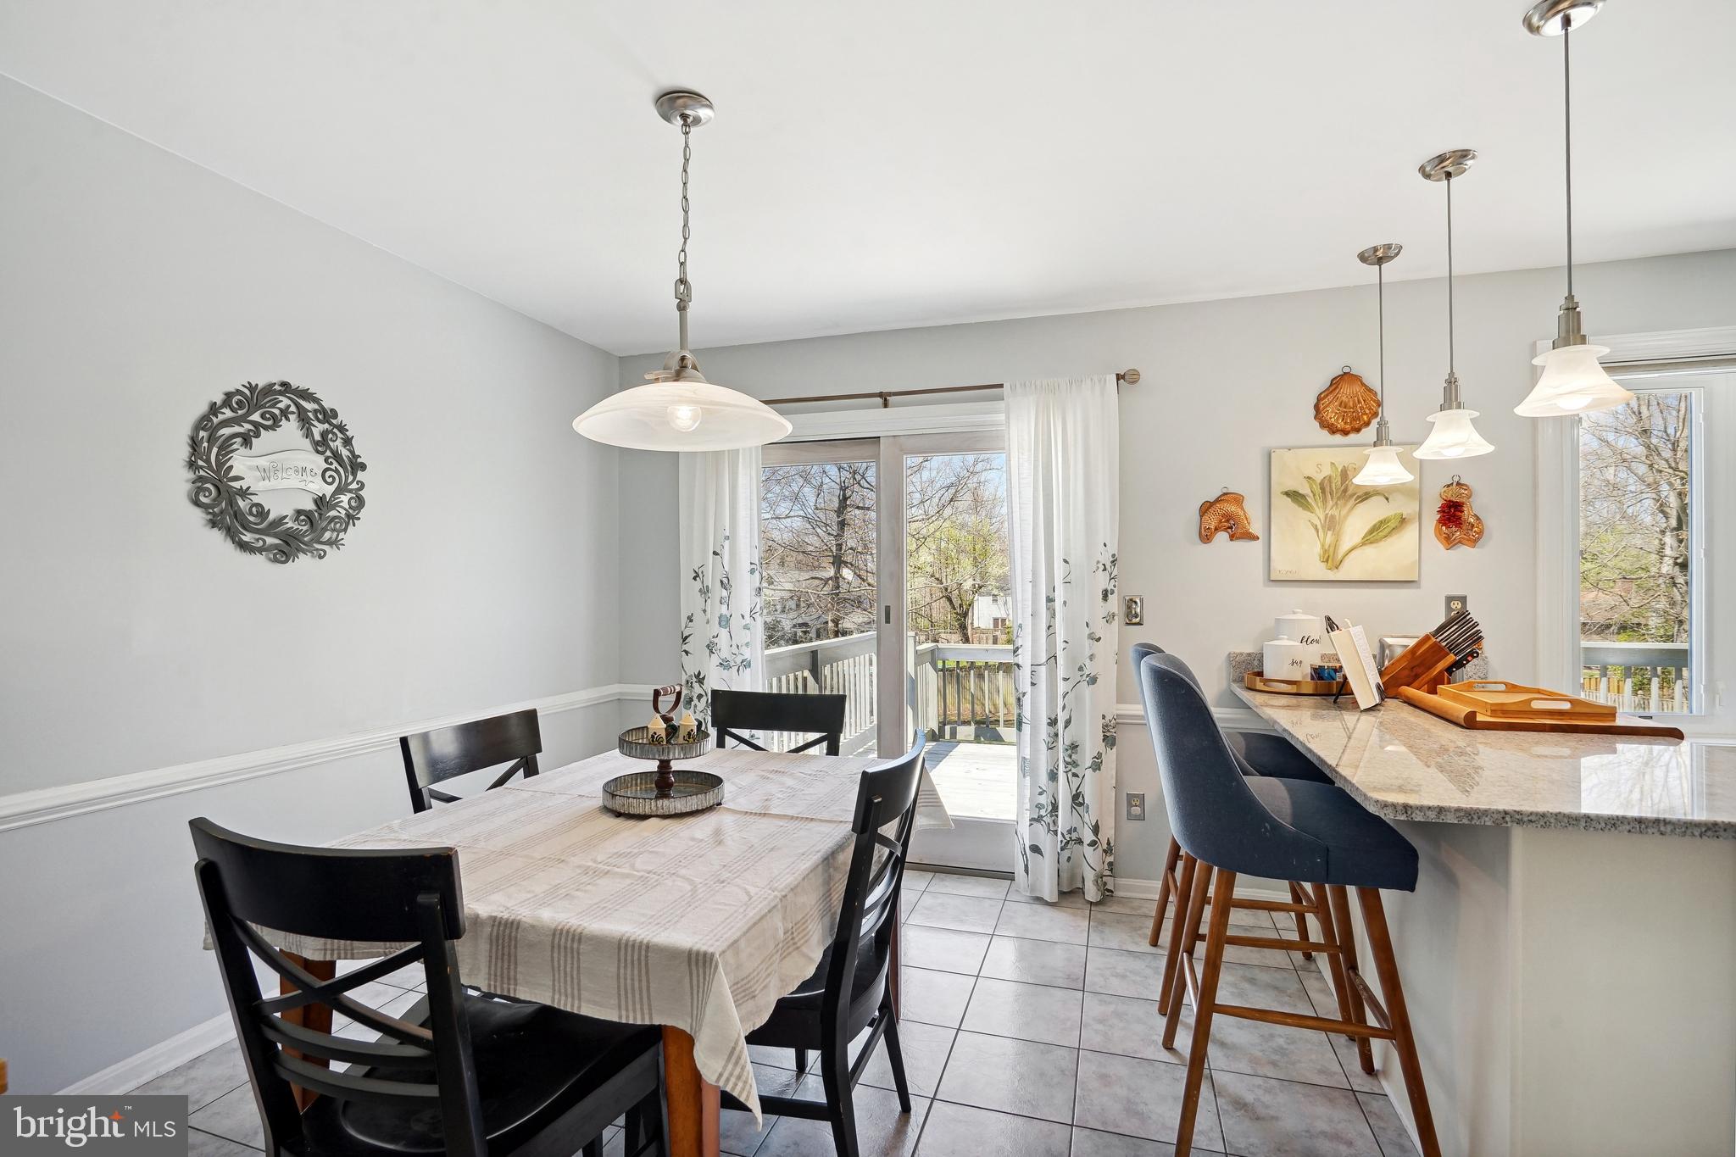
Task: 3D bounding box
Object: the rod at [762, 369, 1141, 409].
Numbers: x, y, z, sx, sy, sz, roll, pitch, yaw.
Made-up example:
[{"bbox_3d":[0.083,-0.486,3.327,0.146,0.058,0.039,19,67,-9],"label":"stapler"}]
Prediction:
[{"bbox_3d":[0.058,-0.814,3.458,2.200,0.070,0.090,0,-1,18],"label":"rod"}]

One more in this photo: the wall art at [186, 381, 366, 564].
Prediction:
[{"bbox_3d":[-1.806,-0.331,2.390,0.030,0.560,0.530,0,-1,18],"label":"wall art"}]

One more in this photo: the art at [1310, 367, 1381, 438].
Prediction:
[{"bbox_3d":[1.840,-0.684,2.966,0.230,0.270,0.050,0,-1,18],"label":"art"}]

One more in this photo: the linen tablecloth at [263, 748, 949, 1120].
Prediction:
[{"bbox_3d":[-0.481,0.658,1.850,1.110,0.250,1.350,0,-1,18],"label":"linen tablecloth"}]

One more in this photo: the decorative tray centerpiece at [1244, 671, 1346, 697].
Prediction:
[{"bbox_3d":[1.593,0.386,2.846,0.370,0.055,0.360,0,-1,18],"label":"decorative tray centerpiece"}]

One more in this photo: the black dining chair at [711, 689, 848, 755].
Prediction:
[{"bbox_3d":[-0.356,0.836,2.370,0.490,0.910,0.540,0,-1,12],"label":"black dining chair"}]

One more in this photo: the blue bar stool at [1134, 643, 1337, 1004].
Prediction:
[{"bbox_3d":[1.161,0.758,2.489,0.610,1.090,0.540,0,-1,18],"label":"blue bar stool"}]

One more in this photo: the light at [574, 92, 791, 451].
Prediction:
[{"bbox_3d":[-0.447,-0.758,1.878,0.507,0.800,0.507,0,-1,0],"label":"light"}]

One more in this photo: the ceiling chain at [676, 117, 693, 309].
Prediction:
[{"bbox_3d":[-0.431,-0.870,1.833,0.038,0.460,0.036,0,-1,18],"label":"ceiling chain"}]

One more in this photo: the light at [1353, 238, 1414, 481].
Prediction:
[{"bbox_3d":[1.768,-0.735,2.659,0.178,0.800,0.178,0,-1,18],"label":"light"}]

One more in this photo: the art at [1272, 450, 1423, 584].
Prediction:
[{"bbox_3d":[1.817,-0.245,2.941,0.497,0.505,0.035,0,-1,18],"label":"art"}]

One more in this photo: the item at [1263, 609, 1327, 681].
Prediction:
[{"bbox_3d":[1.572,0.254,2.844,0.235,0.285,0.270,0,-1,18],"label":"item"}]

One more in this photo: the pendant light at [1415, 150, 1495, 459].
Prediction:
[{"bbox_3d":[1.580,-0.726,2.092,0.190,0.800,0.190,0,-1,18],"label":"pendant light"}]

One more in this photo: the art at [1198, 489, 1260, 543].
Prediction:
[{"bbox_3d":[1.432,-0.248,3.059,0.220,0.213,0.050,0,-1,18],"label":"art"}]

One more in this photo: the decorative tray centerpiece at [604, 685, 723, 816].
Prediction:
[{"bbox_3d":[-0.470,0.401,1.857,0.295,0.285,0.295,0,-1,0],"label":"decorative tray centerpiece"}]

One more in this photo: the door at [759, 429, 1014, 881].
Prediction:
[{"bbox_3d":[0.121,0.327,3.578,1.780,1.950,0.110,0,-1,18],"label":"door"}]

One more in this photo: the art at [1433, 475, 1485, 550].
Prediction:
[{"bbox_3d":[2.164,-0.244,2.825,0.158,0.277,0.050,0,-1,18],"label":"art"}]

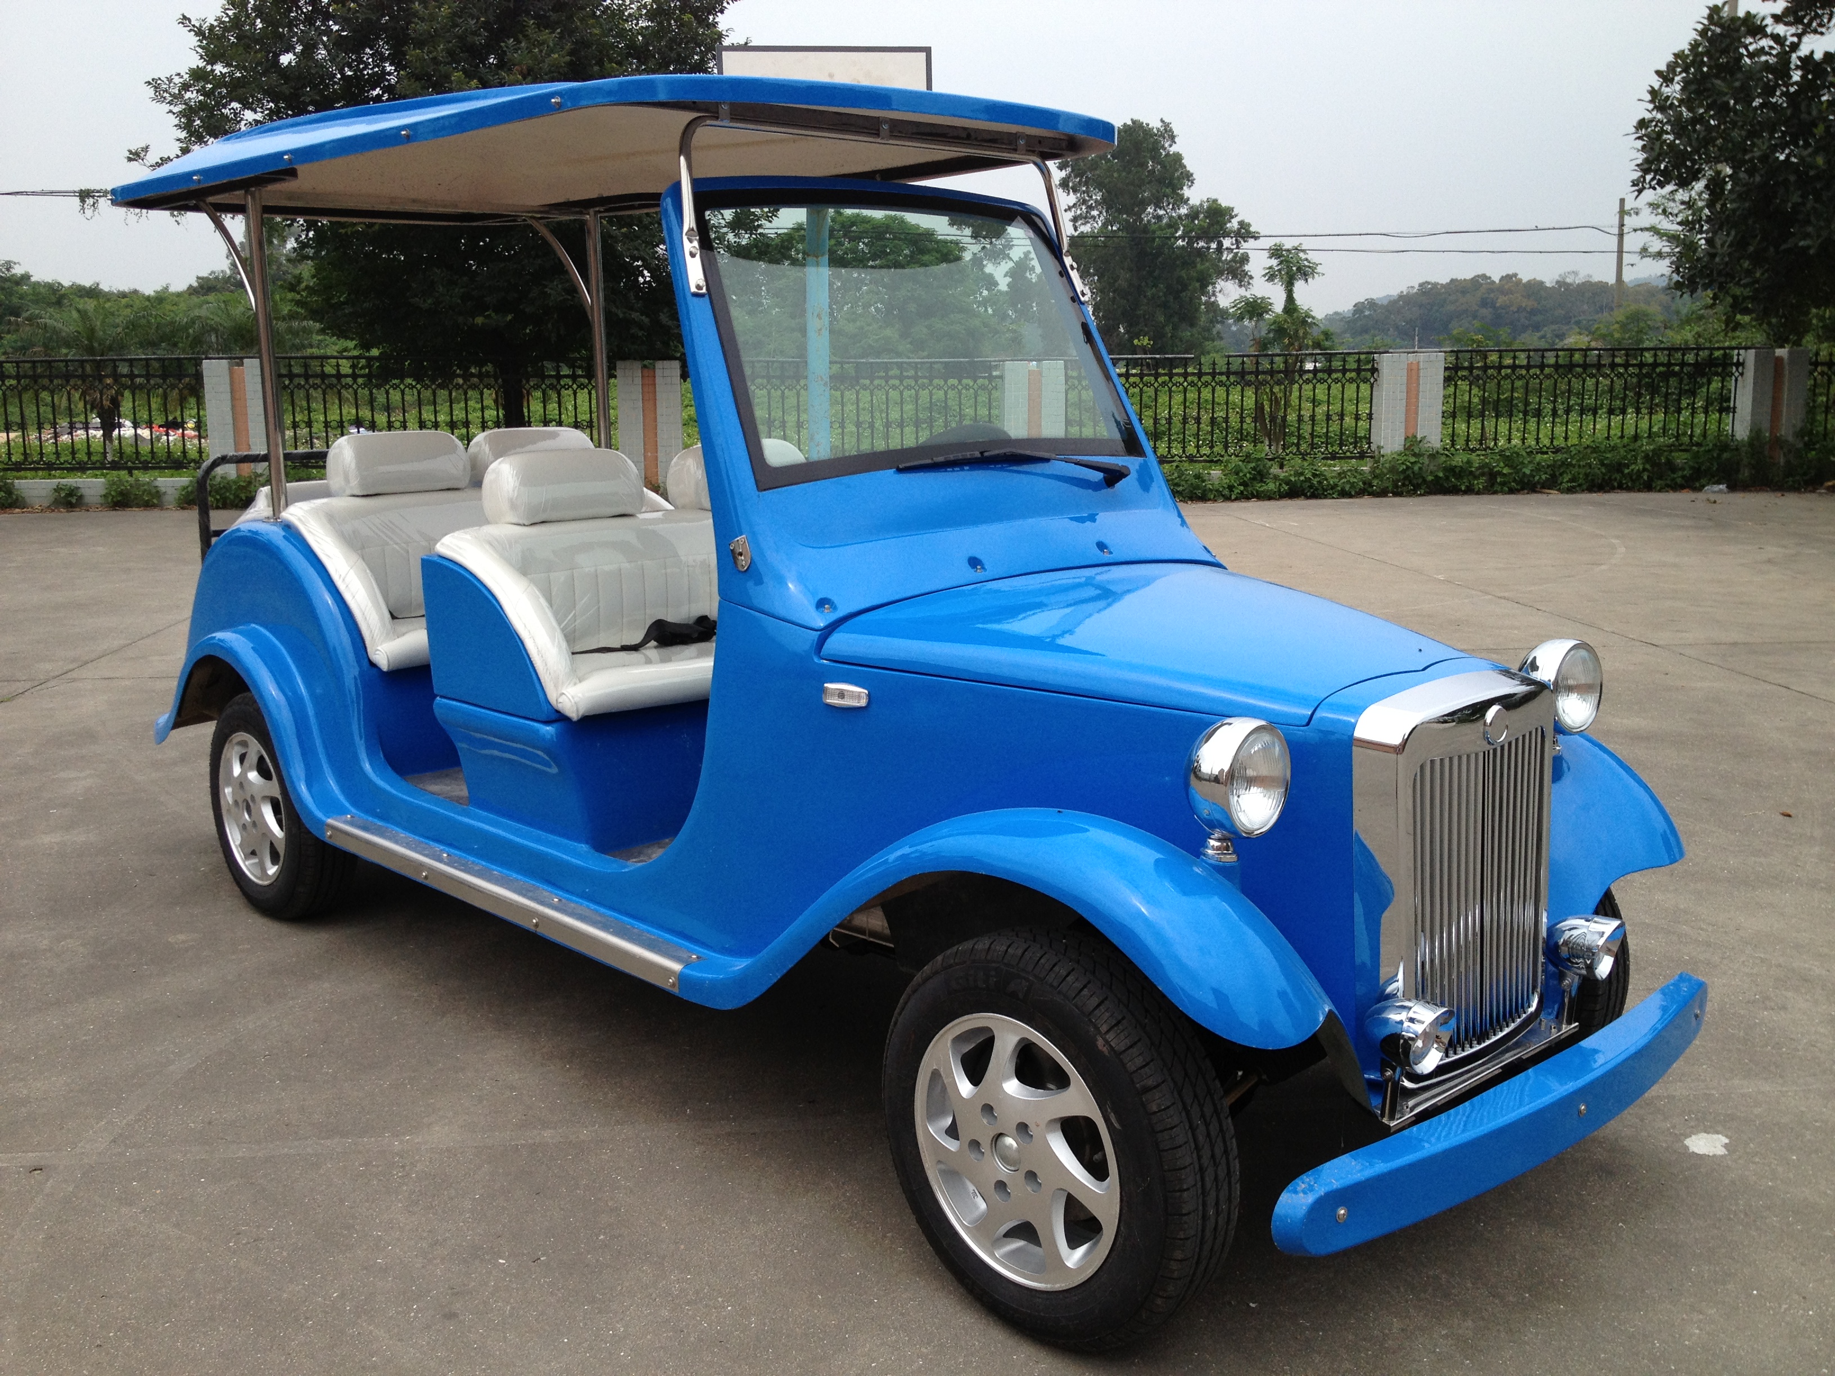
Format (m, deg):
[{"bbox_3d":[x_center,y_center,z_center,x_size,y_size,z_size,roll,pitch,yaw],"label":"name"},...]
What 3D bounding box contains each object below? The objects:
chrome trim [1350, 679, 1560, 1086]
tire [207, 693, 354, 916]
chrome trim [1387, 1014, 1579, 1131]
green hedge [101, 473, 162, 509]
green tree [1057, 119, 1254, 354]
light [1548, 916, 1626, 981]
[{"bbox_3d":[0.811,0.269,2.732,0.445,0.550,0.130,-9,14,-41],"label":"chrome trim"},{"bbox_3d":[-1.584,0.288,4.632,0.178,0.575,0.575,-9,14,-41],"label":"tire"},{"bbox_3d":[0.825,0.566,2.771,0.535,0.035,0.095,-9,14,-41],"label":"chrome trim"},{"bbox_3d":[-7.389,-1.892,17.534,0.580,0.340,0.450,-4,11,-22],"label":"green hedge"},{"bbox_3d":[7.372,-13.870,58.000,5.900,7.966,5.700,0,10,0],"label":"green tree"},{"bbox_3d":[1.059,0.401,2.943,0.084,0.087,0.112,-11,15,-42],"label":"light"}]

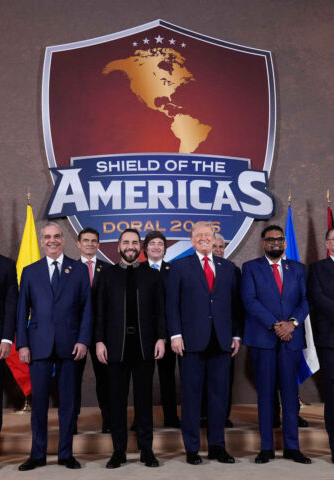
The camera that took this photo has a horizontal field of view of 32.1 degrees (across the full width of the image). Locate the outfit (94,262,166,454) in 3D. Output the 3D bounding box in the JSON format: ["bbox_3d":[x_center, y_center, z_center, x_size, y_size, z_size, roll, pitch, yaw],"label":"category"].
[{"bbox_3d":[-0.279,0.890,4.495,0.550,1.474,0.330,0,-10,-4],"label":"outfit"}]

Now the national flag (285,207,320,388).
[{"bbox_3d":[1.505,0.594,6.494,0.403,2.034,0.250,1,-10,-5],"label":"national flag"}]

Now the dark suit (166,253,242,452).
[{"bbox_3d":[0.294,0.870,4.607,0.611,1.576,0.360,1,-10,-6],"label":"dark suit"}]

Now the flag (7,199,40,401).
[{"bbox_3d":[-1.485,0.627,6.290,0.531,2.076,0.250,1,-10,-5],"label":"flag"}]

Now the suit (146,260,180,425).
[{"bbox_3d":[-0.014,0.934,5.336,0.497,1.485,0.320,0,-10,-4],"label":"suit"}]

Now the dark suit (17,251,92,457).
[{"bbox_3d":[-0.866,0.881,4.446,0.590,1.541,0.340,1,-10,-6],"label":"dark suit"}]

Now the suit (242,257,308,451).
[{"bbox_3d":[0.851,0.877,4.596,0.538,1.524,0.360,0,-10,-2],"label":"suit"}]

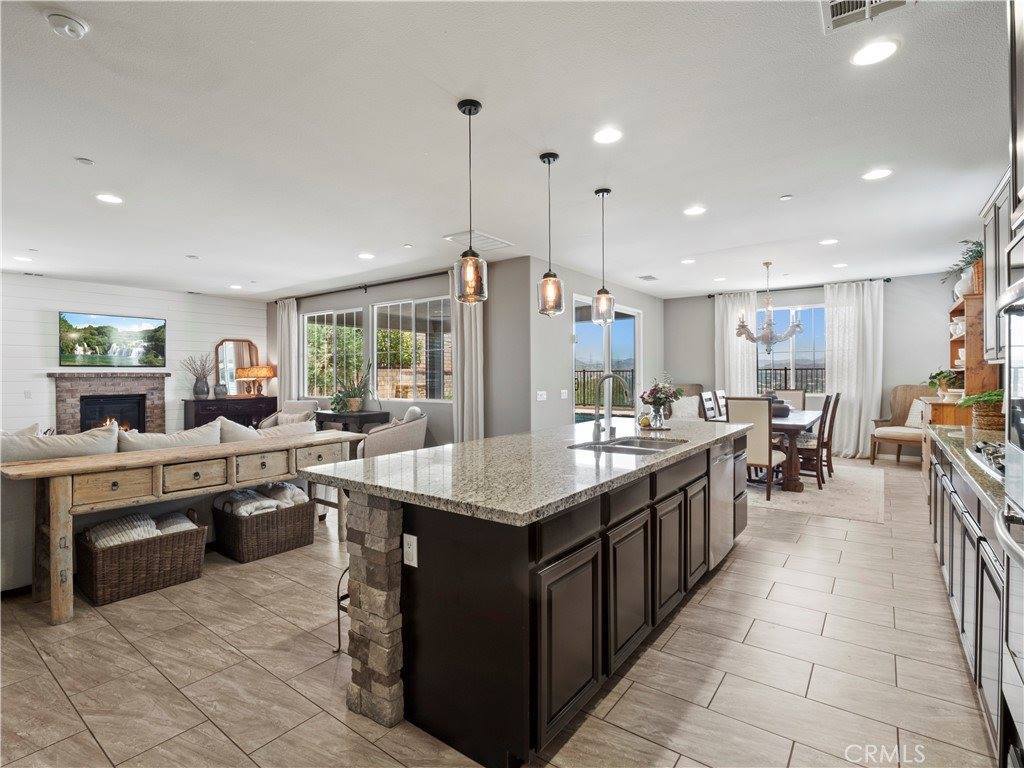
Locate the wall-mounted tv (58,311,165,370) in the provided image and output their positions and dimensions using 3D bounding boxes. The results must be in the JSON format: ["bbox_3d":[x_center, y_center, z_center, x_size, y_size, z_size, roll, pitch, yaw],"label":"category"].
[{"bbox_3d":[-6.342,-0.675,7.594,0.060,0.810,1.380,1,1,37],"label":"wall-mounted tv"}]

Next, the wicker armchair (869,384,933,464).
[{"bbox_3d":[5.804,0.624,6.883,0.720,1.180,0.700,-1,1,-22],"label":"wicker armchair"}]

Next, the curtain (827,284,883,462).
[{"bbox_3d":[5.558,-0.209,7.702,0.800,2.820,0.130,0,1,36],"label":"curtain"}]

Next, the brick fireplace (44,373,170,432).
[{"bbox_3d":[-6.282,0.537,7.490,0.300,1.370,1.520,1,1,37],"label":"brick fireplace"}]

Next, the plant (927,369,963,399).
[{"bbox_3d":[4.956,0.006,5.423,0.360,0.360,0.380,0,1,36],"label":"plant"}]

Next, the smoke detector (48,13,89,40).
[{"bbox_3d":[-1.859,-1.503,1.982,0.135,0.045,0.135,0,1,36],"label":"smoke detector"}]

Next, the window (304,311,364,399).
[{"bbox_3d":[-3.732,-0.627,9.733,2.100,1.760,0.120,0,0,38],"label":"window"}]

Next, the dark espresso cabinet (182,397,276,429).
[{"bbox_3d":[-5.980,0.780,10.161,0.500,0.920,1.642,0,0,38],"label":"dark espresso cabinet"}]

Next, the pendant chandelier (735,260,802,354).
[{"bbox_3d":[3.394,-0.985,6.287,0.880,1.240,0.880,1,1,37],"label":"pendant chandelier"}]

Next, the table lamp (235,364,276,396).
[{"bbox_3d":[-4.876,-0.047,9.111,0.480,0.600,0.500,1,1,37],"label":"table lamp"}]

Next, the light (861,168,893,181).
[{"bbox_3d":[2.748,-1.572,3.568,0.190,0.025,0.190,0,1,36],"label":"light"}]

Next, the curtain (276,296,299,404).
[{"bbox_3d":[-4.911,-0.280,10.424,0.847,3.000,0.160,0,0,38],"label":"curtain"}]

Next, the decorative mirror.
[{"bbox_3d":[-6.026,-0.363,10.397,0.080,1.264,0.893,0,0,38],"label":"decorative mirror"}]

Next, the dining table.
[{"bbox_3d":[3.631,0.850,6.604,1.020,0.780,2.600,0,0,38],"label":"dining table"}]

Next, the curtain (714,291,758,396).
[{"bbox_3d":[4.053,-0.219,8.626,0.740,2.770,0.140,1,1,37],"label":"curtain"}]

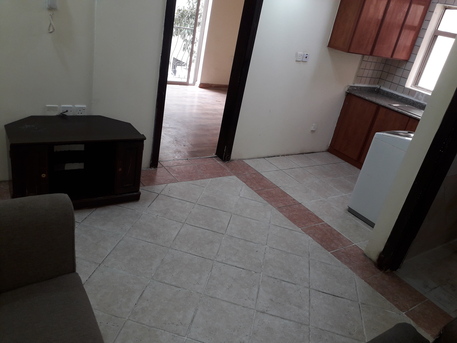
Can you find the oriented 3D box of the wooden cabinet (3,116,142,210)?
[{"bbox_3d":[-1.189,-0.084,2.775,0.905,0.565,0.500,-6,30,-34],"label":"wooden cabinet"}]

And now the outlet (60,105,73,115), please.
[{"bbox_3d":[-1.292,-0.486,2.862,0.086,0.086,0.025,-6,30,-34],"label":"outlet"}]

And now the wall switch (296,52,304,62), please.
[{"bbox_3d":[0.787,-1.272,3.952,0.086,0.086,0.030,-6,30,-34],"label":"wall switch"}]

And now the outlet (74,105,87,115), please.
[{"bbox_3d":[-1.209,-0.495,2.918,0.086,0.086,0.025,-6,30,-34],"label":"outlet"}]

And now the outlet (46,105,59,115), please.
[{"bbox_3d":[-1.384,-0.477,2.800,0.086,0.086,0.025,-6,30,-34],"label":"outlet"}]

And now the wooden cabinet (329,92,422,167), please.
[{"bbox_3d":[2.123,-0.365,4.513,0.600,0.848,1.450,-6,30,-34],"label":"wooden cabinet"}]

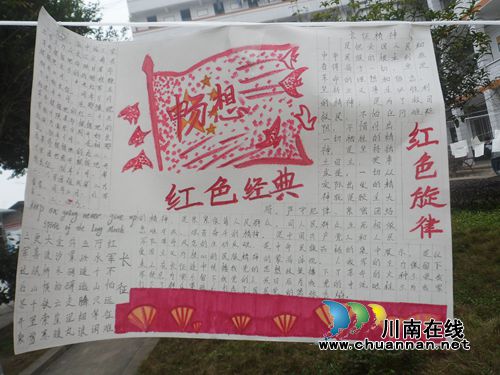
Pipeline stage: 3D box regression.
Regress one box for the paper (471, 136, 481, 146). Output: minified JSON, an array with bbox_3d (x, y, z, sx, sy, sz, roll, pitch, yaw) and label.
[{"bbox_3d":[6.649,-1.356,11.500,0.260,0.280,0.060,-9,-3,25],"label":"paper"}]

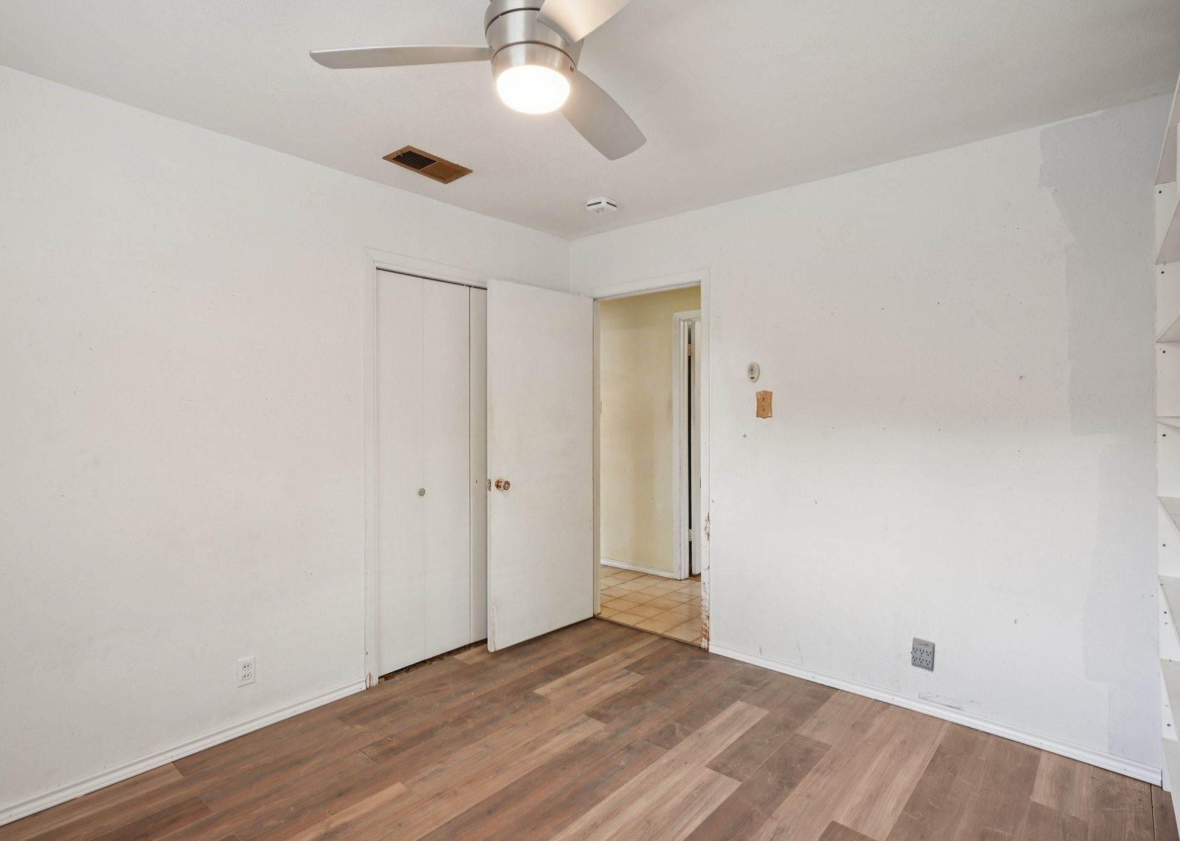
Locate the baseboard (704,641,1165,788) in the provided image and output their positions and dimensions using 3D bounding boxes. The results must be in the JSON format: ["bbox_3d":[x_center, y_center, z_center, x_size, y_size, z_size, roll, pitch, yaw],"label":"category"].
[{"bbox_3d":[1.348,1.258,2.708,1.806,0.065,0.013,1,1,41],"label":"baseboard"}]

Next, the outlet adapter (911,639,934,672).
[{"bbox_3d":[1.456,1.022,2.598,0.080,0.118,0.030,1,1,41],"label":"outlet adapter"}]

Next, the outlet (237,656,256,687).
[{"bbox_3d":[-1.421,1.040,2.463,0.007,0.114,0.070,1,1,41],"label":"outlet"}]

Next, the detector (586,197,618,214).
[{"bbox_3d":[0.066,-1.139,3.169,0.132,0.041,0.132,1,1,41],"label":"detector"}]

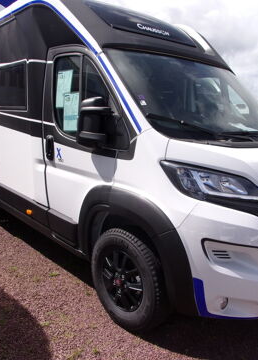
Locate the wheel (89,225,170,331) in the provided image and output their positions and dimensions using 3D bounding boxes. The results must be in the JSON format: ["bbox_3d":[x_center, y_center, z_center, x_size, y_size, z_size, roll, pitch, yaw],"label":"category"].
[{"bbox_3d":[0.005,0.713,2.563,0.230,0.720,0.720,-6,14,-39],"label":"wheel"}]

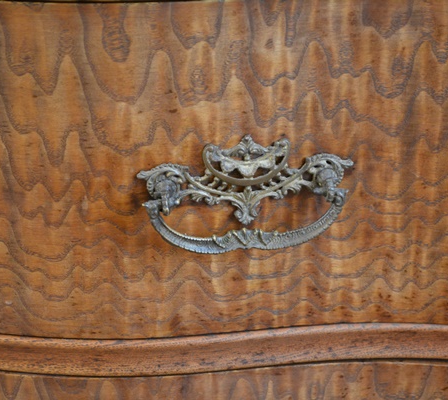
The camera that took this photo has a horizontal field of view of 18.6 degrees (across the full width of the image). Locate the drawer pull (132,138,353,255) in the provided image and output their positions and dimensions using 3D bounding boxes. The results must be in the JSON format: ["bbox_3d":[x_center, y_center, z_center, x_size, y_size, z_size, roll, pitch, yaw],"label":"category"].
[{"bbox_3d":[0.014,-0.002,0.755,0.122,0.064,0.027,-3,20,-9],"label":"drawer pull"}]

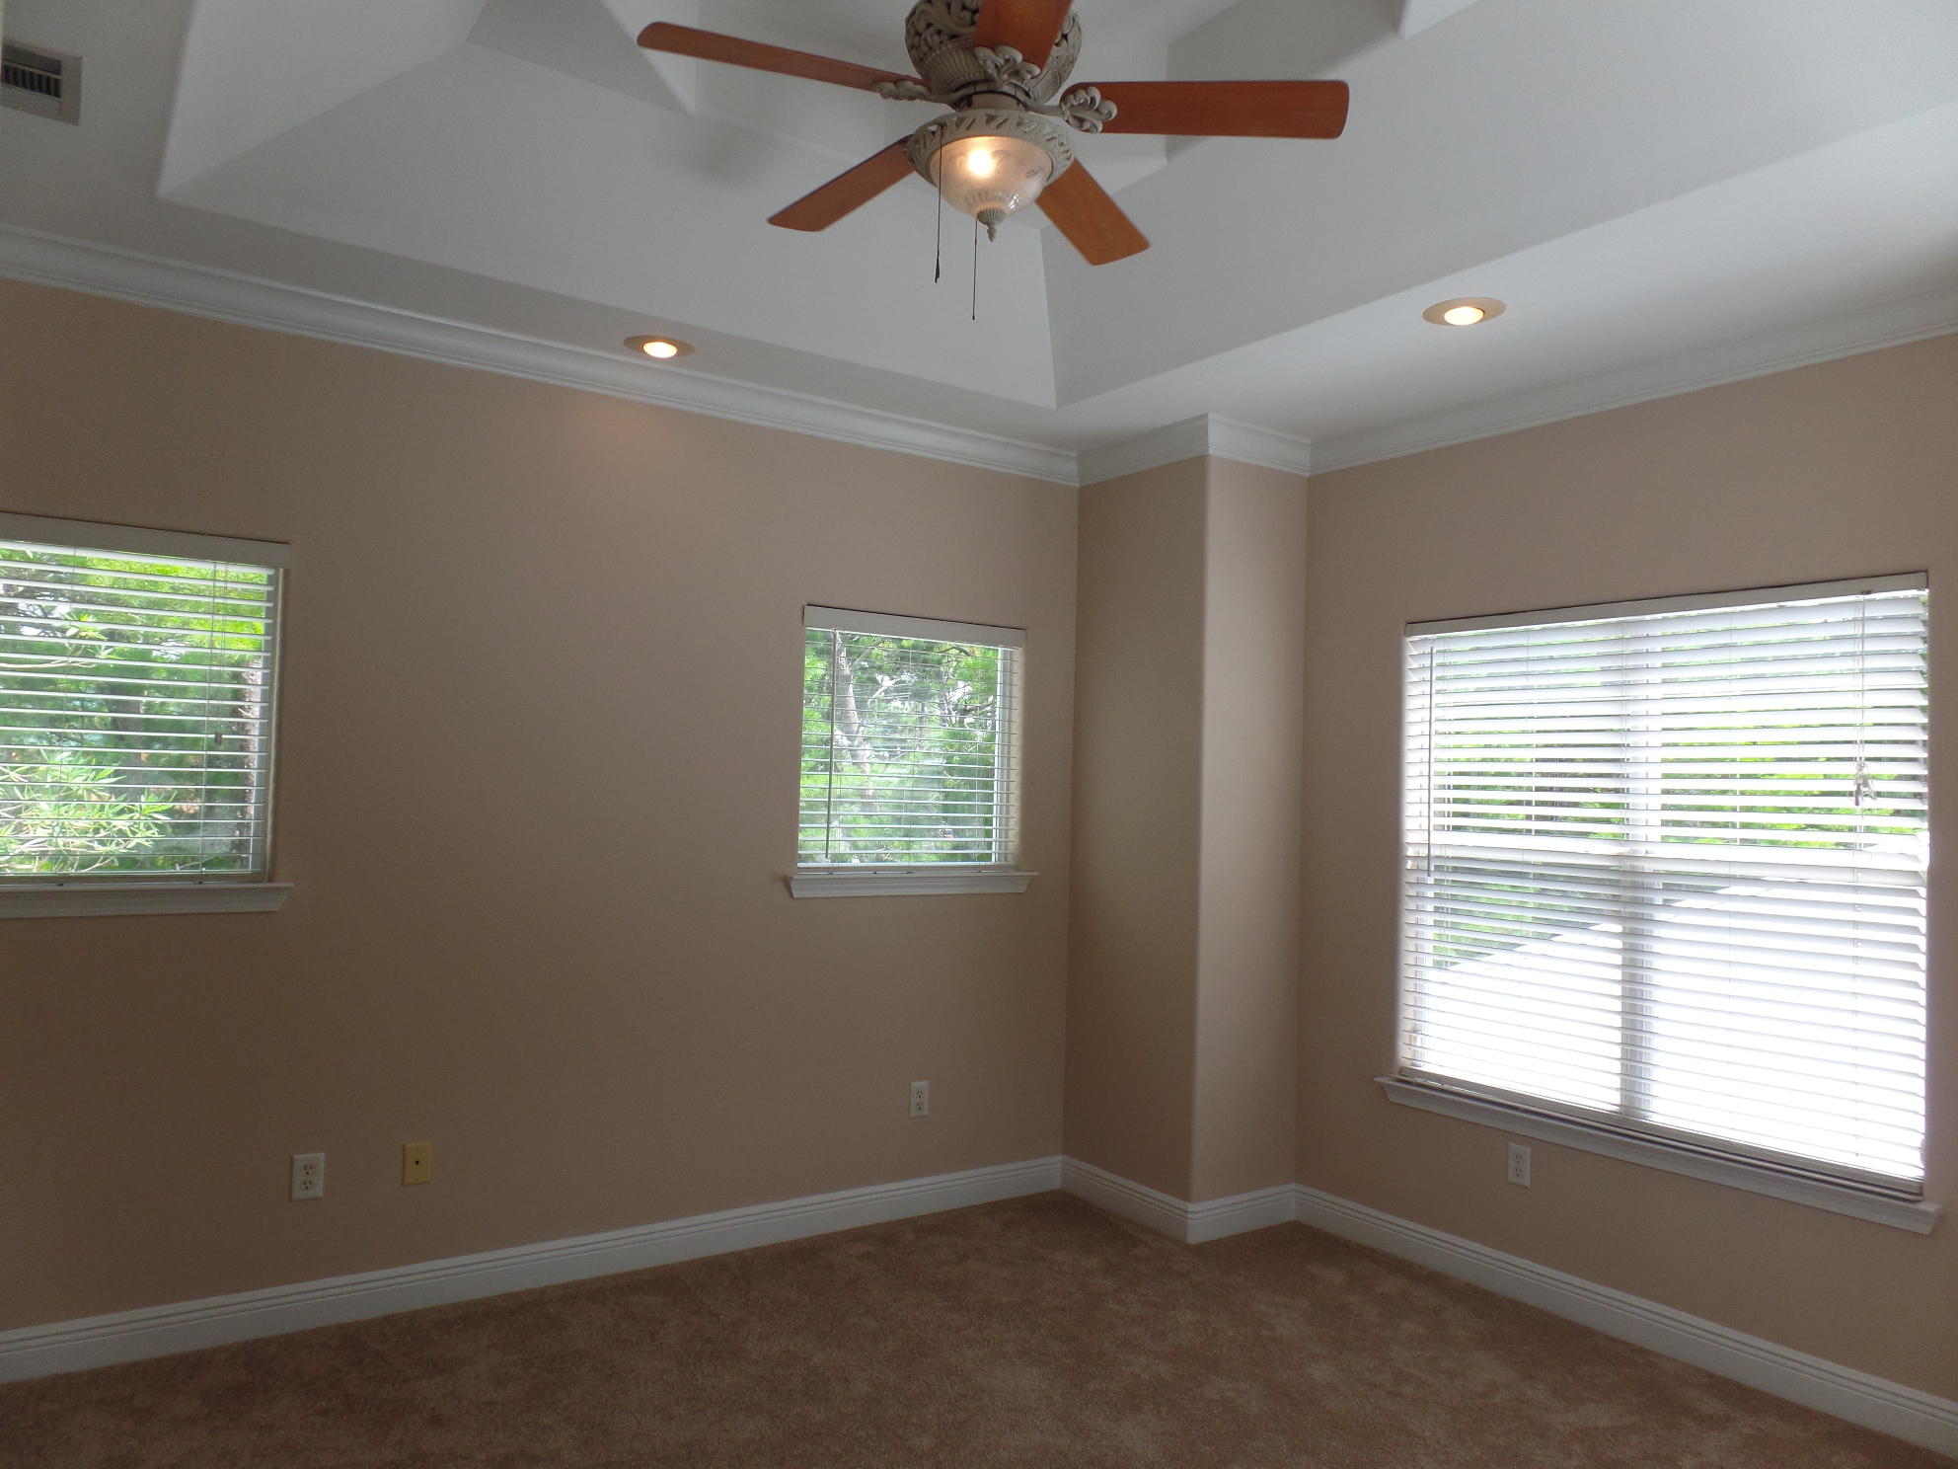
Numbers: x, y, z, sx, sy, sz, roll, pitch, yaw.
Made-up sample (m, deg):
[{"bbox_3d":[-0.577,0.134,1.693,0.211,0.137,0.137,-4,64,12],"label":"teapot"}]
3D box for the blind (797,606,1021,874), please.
[{"bbox_3d":[-0.225,0.035,4.579,0.899,0.882,0.065,3,-3,-34],"label":"blind"}]

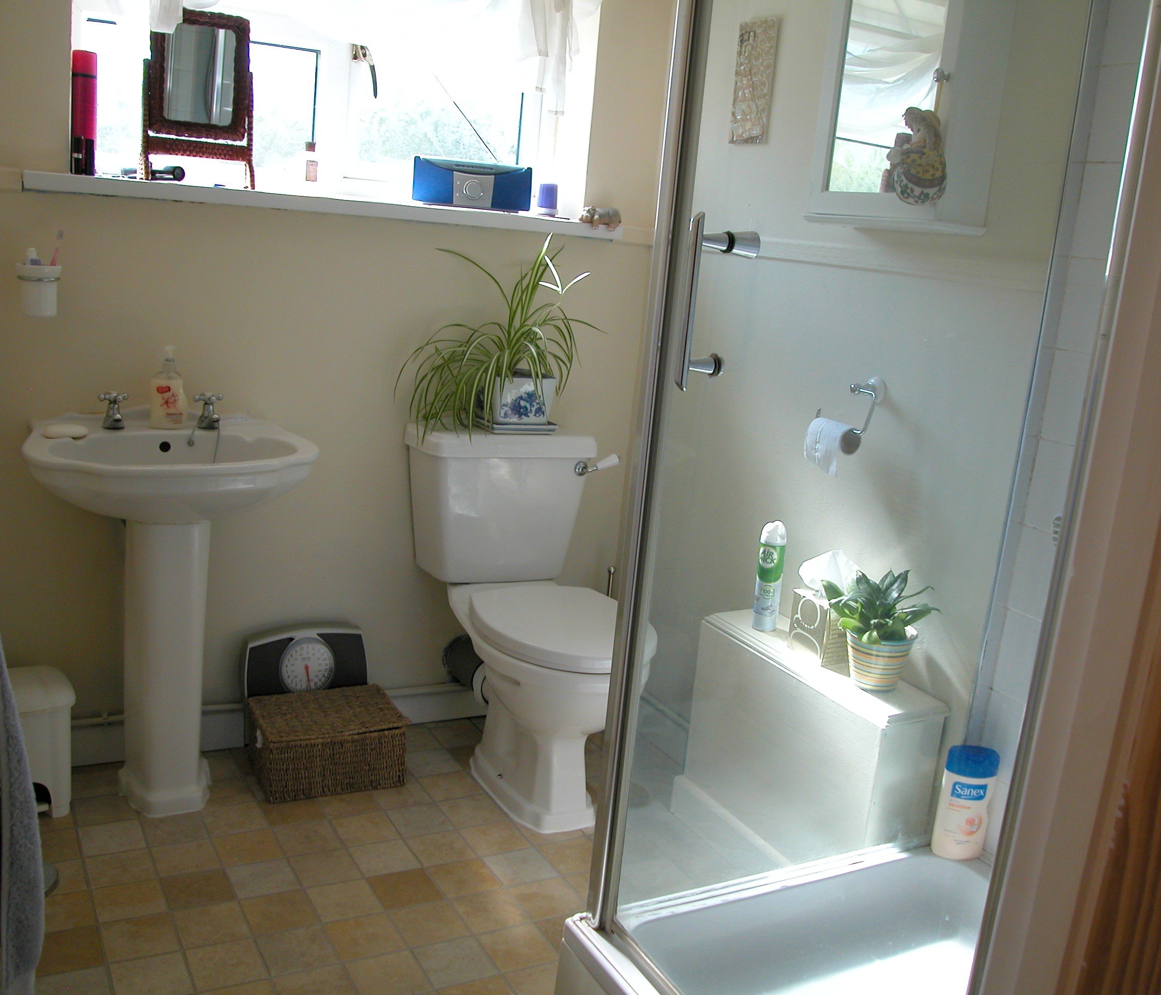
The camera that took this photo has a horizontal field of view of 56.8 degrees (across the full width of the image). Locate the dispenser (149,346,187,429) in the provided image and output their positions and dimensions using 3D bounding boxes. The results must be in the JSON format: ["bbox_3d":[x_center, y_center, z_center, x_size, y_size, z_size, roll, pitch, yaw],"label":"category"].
[{"bbox_3d":[-0.875,-0.234,2.276,0.079,0.171,0.055,1,12,-24],"label":"dispenser"}]

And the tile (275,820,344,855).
[{"bbox_3d":[-0.557,0.703,2.204,0.120,0.008,0.120,-1,13,-30],"label":"tile"}]

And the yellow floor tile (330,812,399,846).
[{"bbox_3d":[-0.450,0.702,2.258,0.116,0.008,0.116,0,12,-30],"label":"yellow floor tile"}]

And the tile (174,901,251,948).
[{"bbox_3d":[-0.643,0.748,1.872,0.116,0.008,0.116,0,12,-30],"label":"tile"}]

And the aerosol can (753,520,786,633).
[{"bbox_3d":[0.412,0.169,2.313,0.054,0.240,0.054,9,12,18],"label":"aerosol can"}]

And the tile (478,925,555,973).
[{"bbox_3d":[-0.110,0.802,1.909,0.120,0.008,0.120,-1,13,-30],"label":"tile"}]

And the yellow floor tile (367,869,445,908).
[{"bbox_3d":[-0.335,0.760,2.071,0.120,0.010,0.120,-1,13,-30],"label":"yellow floor tile"}]

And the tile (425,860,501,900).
[{"bbox_3d":[-0.229,0.752,2.113,0.116,0.008,0.116,0,12,-30],"label":"tile"}]

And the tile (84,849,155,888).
[{"bbox_3d":[-0.864,0.698,2.017,0.116,0.008,0.116,0,12,-30],"label":"tile"}]

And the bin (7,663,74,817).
[{"bbox_3d":[-1.139,0.490,2.207,0.182,0.298,0.184,-1,13,-28],"label":"bin"}]

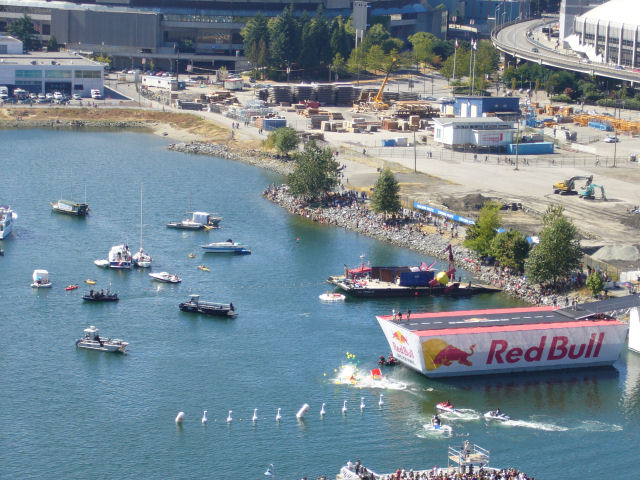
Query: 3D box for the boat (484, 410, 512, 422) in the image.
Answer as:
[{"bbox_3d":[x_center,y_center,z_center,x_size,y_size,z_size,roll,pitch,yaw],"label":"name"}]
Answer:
[{"bbox_3d":[23.970,23.400,261.820,3.400,1.400,1.200,7,12,25],"label":"boat"}]

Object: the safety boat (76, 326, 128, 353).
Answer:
[{"bbox_3d":[-35.307,16.029,315.129,7.700,3.200,2.600,5,11,19],"label":"safety boat"}]

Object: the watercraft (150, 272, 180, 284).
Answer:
[{"bbox_3d":[-29.444,7.130,367.460,6.200,1.350,2.300,10,14,39],"label":"watercraft"}]

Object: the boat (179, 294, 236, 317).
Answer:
[{"bbox_3d":[-18.360,10.510,318.120,9.200,2.600,2.800,5,12,19],"label":"boat"}]

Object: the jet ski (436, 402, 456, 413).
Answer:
[{"bbox_3d":[18.466,24.314,283.426,3.000,1.000,1.100,9,13,37],"label":"jet ski"}]

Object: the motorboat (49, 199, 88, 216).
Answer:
[{"bbox_3d":[-51.810,-6.820,401.370,7.900,2.500,2.800,12,15,43],"label":"motorboat"}]

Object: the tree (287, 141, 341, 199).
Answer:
[{"bbox_3d":[-1.484,-16.516,451.553,12.200,12.500,12.200,1,11,0],"label":"tree"}]

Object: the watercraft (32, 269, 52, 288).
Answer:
[{"bbox_3d":[-51.834,7.175,361.410,2.900,2.600,5.000,2,11,6],"label":"watercraft"}]

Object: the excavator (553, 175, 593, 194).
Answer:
[{"bbox_3d":[54.170,-11.850,415.210,8.300,4.100,2.800,3,11,10],"label":"excavator"}]

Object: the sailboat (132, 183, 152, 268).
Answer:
[{"bbox_3d":[-33.740,-3.100,368.750,3.000,15.000,9.300,-1,10,-17],"label":"sailboat"}]

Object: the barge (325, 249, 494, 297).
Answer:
[{"bbox_3d":[17.230,5.170,356.890,29.500,8.000,11.000,-1,10,-15],"label":"barge"}]

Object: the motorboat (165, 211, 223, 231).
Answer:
[{"bbox_3d":[-25.300,-4.130,389.790,10.200,3.100,3.300,5,12,17],"label":"motorboat"}]

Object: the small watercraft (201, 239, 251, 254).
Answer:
[{"bbox_3d":[-17.840,1.130,366.820,9.200,2.100,2.900,2,11,1],"label":"small watercraft"}]

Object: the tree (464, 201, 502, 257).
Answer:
[{"bbox_3d":[31.770,-1.940,374.750,7.200,10.800,7.000,1,10,0],"label":"tree"}]

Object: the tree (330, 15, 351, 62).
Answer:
[{"bbox_3d":[8.210,-79.480,773.480,7.600,18.300,7.600,1,10,0],"label":"tree"}]

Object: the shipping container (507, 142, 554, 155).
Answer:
[{"bbox_3d":[57.200,-24.720,525.780,12.190,2.600,2.440,-3,10,-23],"label":"shipping container"}]

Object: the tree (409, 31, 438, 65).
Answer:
[{"bbox_3d":[38.704,-70.647,726.920,10.700,12.500,10.700,1,11,0],"label":"tree"}]

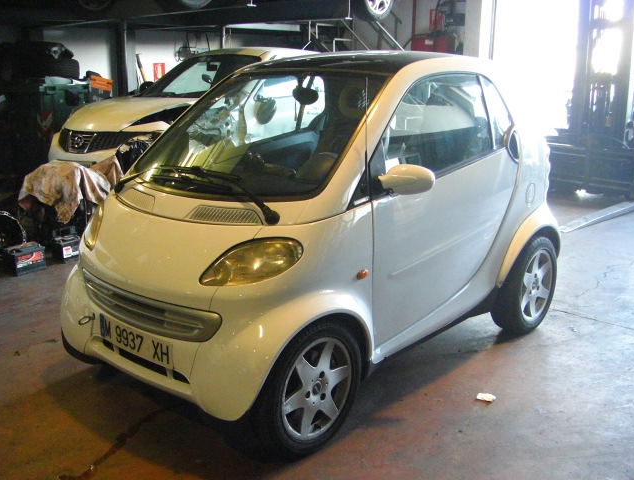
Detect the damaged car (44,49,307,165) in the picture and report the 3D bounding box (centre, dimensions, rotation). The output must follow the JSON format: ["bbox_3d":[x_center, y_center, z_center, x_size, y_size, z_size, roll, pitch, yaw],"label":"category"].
[{"bbox_3d":[-0.896,-1.297,7.849,1.780,1.570,4.130,10,17,36],"label":"damaged car"}]

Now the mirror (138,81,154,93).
[{"bbox_3d":[-1.894,-1.698,7.850,0.220,0.160,0.130,10,17,36],"label":"mirror"}]

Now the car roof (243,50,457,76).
[{"bbox_3d":[0.207,-0.918,3.653,1.020,0.100,0.860,12,18,40],"label":"car roof"}]

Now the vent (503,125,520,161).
[{"bbox_3d":[1.024,-0.500,3.679,0.070,0.200,0.180,12,18,40],"label":"vent"}]

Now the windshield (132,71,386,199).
[{"bbox_3d":[-0.282,-0.513,3.189,1.270,0.110,0.820,12,58,40],"label":"windshield"}]

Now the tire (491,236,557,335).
[{"bbox_3d":[1.191,0.252,4.041,0.175,0.570,0.570,12,18,40],"label":"tire"}]

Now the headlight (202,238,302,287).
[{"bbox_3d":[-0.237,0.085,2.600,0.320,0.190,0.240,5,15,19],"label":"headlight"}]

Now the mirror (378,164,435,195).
[{"bbox_3d":[0.354,-0.248,2.790,0.210,0.140,0.140,12,18,40],"label":"mirror"}]

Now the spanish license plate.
[{"bbox_3d":[-0.746,0.411,2.897,0.515,0.110,0.018,12,20,40],"label":"spanish license plate"}]

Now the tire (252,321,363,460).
[{"bbox_3d":[-0.046,0.564,2.754,0.155,0.565,0.565,12,18,40],"label":"tire"}]

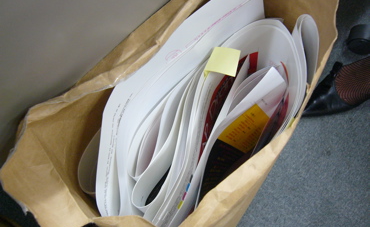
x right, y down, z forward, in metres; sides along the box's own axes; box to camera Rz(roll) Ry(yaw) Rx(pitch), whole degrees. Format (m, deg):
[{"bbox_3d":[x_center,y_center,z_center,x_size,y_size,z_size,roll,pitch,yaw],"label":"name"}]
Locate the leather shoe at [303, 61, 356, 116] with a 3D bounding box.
[{"bbox_3d":[0.348,-0.067,0.800,0.240,0.100,0.085,-26,62,-20],"label":"leather shoe"}]

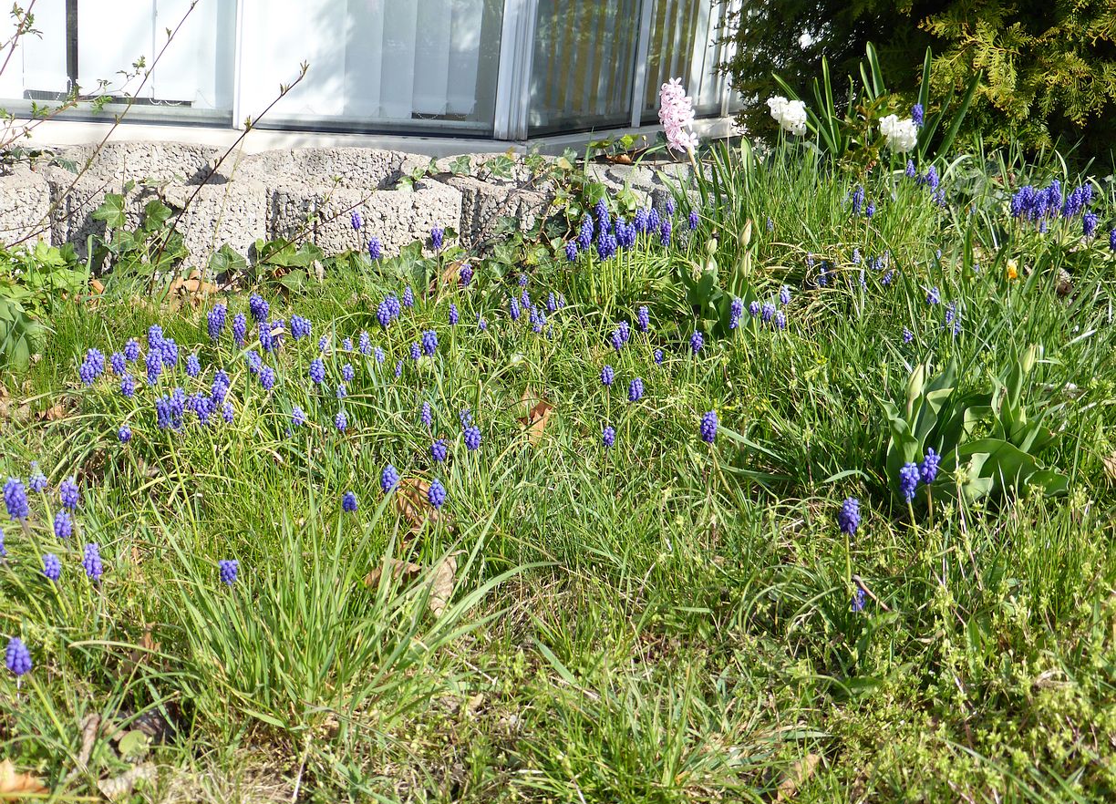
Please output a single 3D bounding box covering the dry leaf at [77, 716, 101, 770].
[{"bbox_3d":[-0.361,0.262,1.140,0.020,0.030,0.030,6,17,0],"label":"dry leaf"}]

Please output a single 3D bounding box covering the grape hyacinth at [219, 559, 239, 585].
[{"bbox_3d":[-0.284,0.147,1.280,0.017,0.023,0.017,0,18,0],"label":"grape hyacinth"}]

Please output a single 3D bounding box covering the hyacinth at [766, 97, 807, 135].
[{"bbox_3d":[0.495,-0.619,3.200,0.086,0.082,0.072,6,17,0],"label":"hyacinth"}]

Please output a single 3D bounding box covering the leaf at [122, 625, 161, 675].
[{"bbox_3d":[-0.356,0.212,1.270,0.034,0.034,0.030,6,17,0],"label":"leaf"}]

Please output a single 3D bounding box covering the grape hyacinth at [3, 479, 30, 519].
[{"bbox_3d":[-0.496,0.089,1.360,0.022,0.037,0.022,-7,16,0],"label":"grape hyacinth"}]

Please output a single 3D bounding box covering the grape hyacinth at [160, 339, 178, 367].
[{"bbox_3d":[-0.487,-0.062,1.860,0.019,0.036,0.019,-9,16,0],"label":"grape hyacinth"}]

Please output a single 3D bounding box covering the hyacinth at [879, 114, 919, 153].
[{"bbox_3d":[0.725,-0.570,3.150,0.082,0.080,0.072,6,17,0],"label":"hyacinth"}]

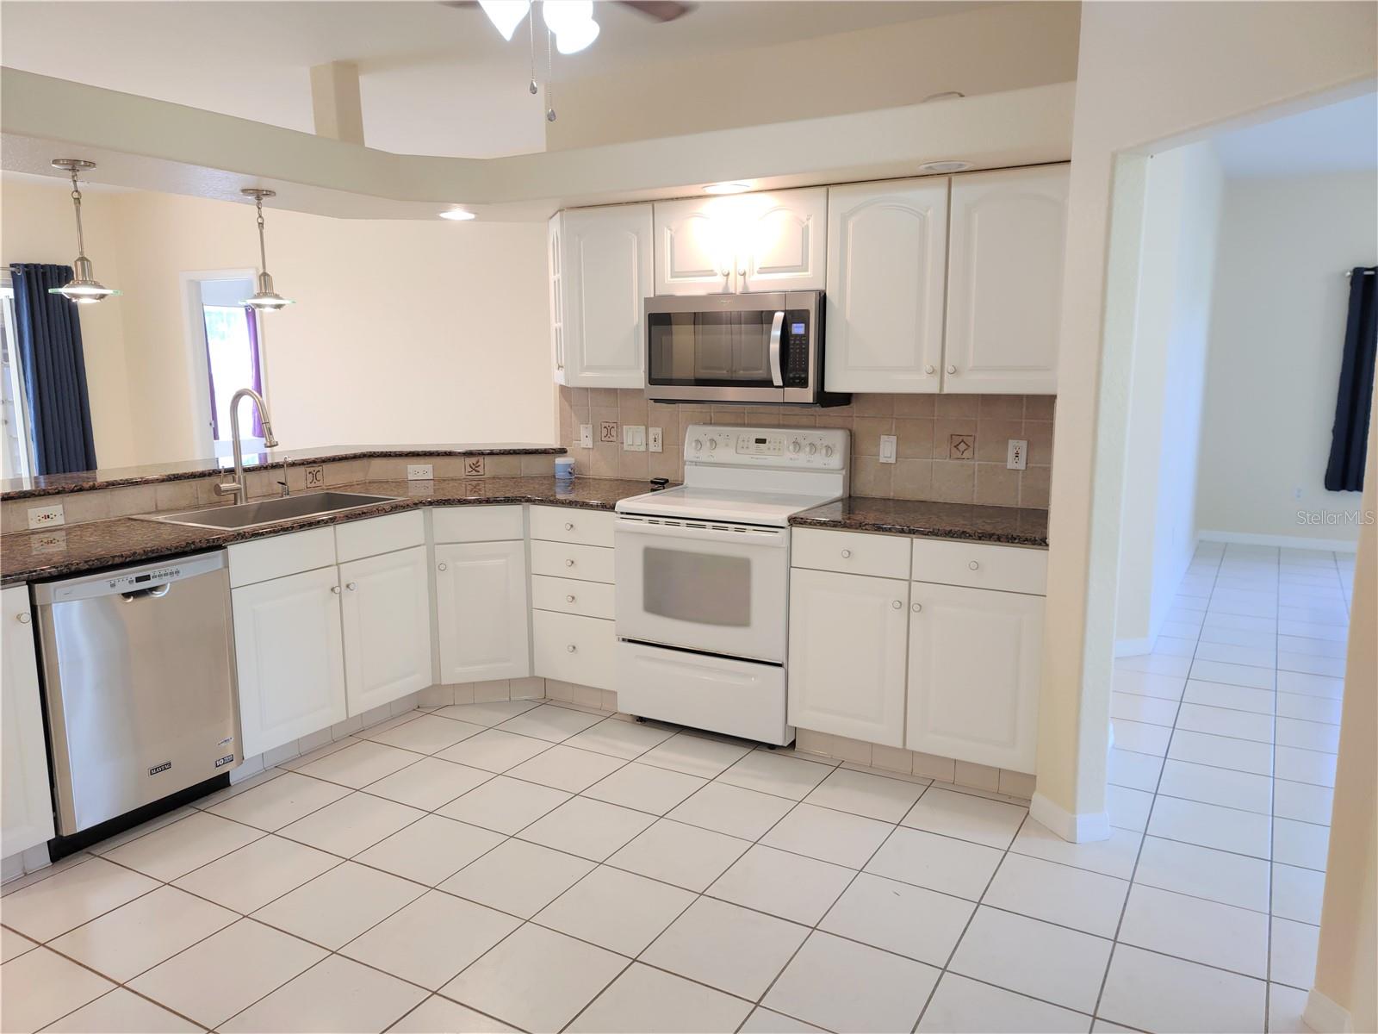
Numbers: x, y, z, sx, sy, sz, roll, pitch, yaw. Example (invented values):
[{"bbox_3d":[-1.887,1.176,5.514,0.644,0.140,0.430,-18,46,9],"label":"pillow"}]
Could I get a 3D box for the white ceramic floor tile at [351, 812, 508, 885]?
[{"bbox_3d":[-0.799,1.036,3.223,0.343,0.010,0.343,6,11,29],"label":"white ceramic floor tile"}]

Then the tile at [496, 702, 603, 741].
[{"bbox_3d":[-0.571,0.854,4.261,0.343,0.010,0.343,6,11,29],"label":"tile"}]

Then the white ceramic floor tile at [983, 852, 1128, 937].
[{"bbox_3d":[1.034,1.060,2.907,0.338,0.010,0.338,5,11,30],"label":"white ceramic floor tile"}]

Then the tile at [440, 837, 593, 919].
[{"bbox_3d":[-0.501,1.064,3.058,0.343,0.010,0.343,6,11,29],"label":"tile"}]

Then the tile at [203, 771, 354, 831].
[{"bbox_3d":[-1.403,0.978,3.559,0.343,0.010,0.343,6,11,29],"label":"tile"}]

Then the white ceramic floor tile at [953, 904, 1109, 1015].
[{"bbox_3d":[0.866,1.111,2.612,0.338,0.010,0.338,5,11,30],"label":"white ceramic floor tile"}]

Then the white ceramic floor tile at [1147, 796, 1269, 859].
[{"bbox_3d":[1.689,1.004,3.354,0.341,0.010,0.341,6,11,30],"label":"white ceramic floor tile"}]

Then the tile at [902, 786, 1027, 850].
[{"bbox_3d":[0.918,0.995,3.441,0.340,0.012,0.340,5,11,29],"label":"tile"}]

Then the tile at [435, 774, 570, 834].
[{"bbox_3d":[-0.623,0.980,3.533,0.340,0.012,0.340,5,11,29],"label":"tile"}]

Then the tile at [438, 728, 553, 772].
[{"bbox_3d":[-0.743,0.902,3.995,0.340,0.012,0.340,5,11,29],"label":"tile"}]

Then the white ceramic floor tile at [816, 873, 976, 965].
[{"bbox_3d":[0.567,1.081,2.793,0.338,0.010,0.338,5,11,30],"label":"white ceramic floor tile"}]

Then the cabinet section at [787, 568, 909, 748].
[{"bbox_3d":[0.707,0.468,3.985,0.449,0.609,0.550,5,11,29],"label":"cabinet section"}]

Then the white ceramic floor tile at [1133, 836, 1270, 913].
[{"bbox_3d":[1.528,1.058,3.074,0.343,0.010,0.343,6,11,29],"label":"white ceramic floor tile"}]

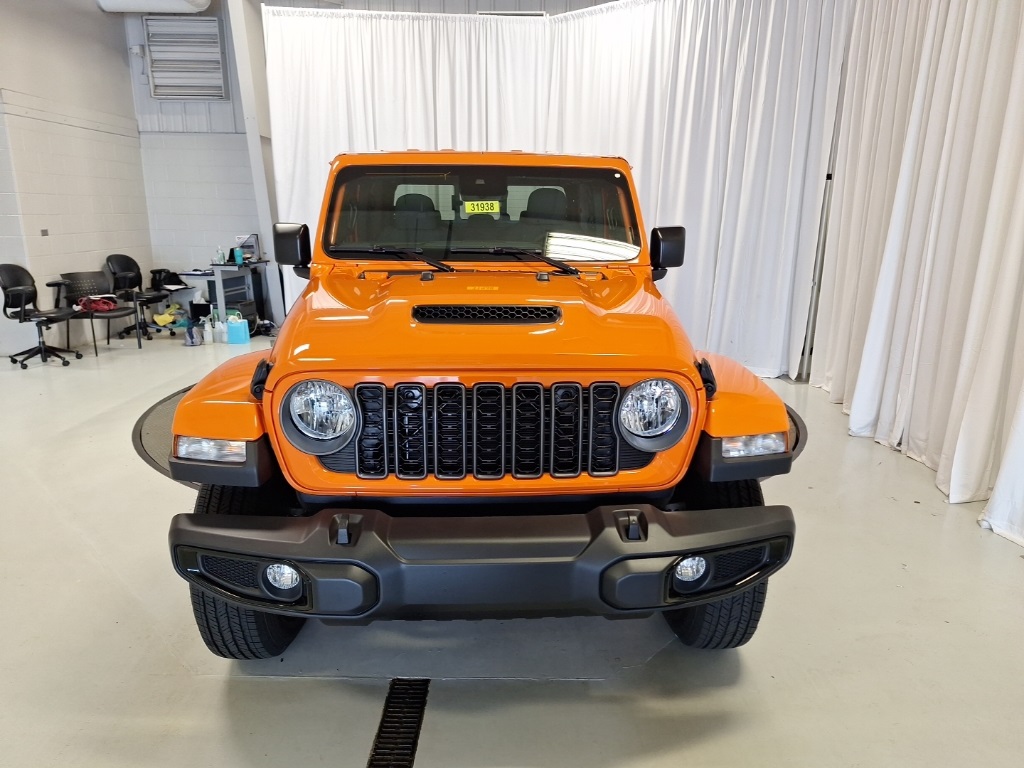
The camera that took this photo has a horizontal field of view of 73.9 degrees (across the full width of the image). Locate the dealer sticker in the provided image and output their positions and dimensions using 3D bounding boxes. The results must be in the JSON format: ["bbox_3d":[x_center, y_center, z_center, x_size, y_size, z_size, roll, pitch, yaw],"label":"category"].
[{"bbox_3d":[-0.136,-0.836,3.201,0.163,0.066,0.005,0,-11,-3],"label":"dealer sticker"}]

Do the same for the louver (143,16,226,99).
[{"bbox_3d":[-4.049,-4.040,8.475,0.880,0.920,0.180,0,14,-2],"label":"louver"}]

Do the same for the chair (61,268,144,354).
[{"bbox_3d":[-4.584,-0.807,7.577,0.580,0.830,0.520,9,16,30],"label":"chair"}]

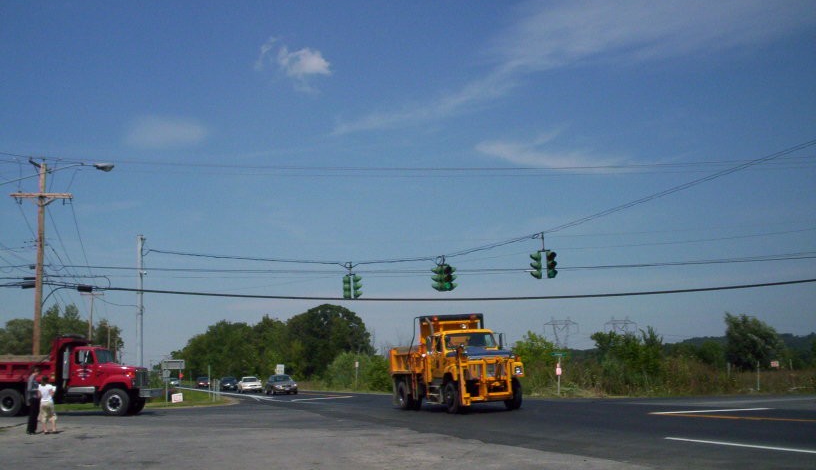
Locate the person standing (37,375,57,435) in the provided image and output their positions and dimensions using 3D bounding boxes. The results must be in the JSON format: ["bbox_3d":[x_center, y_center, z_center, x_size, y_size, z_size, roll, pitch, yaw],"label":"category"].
[{"bbox_3d":[-9.658,4.559,24.008,0.500,1.550,0.320,2,-9,-16],"label":"person standing"}]

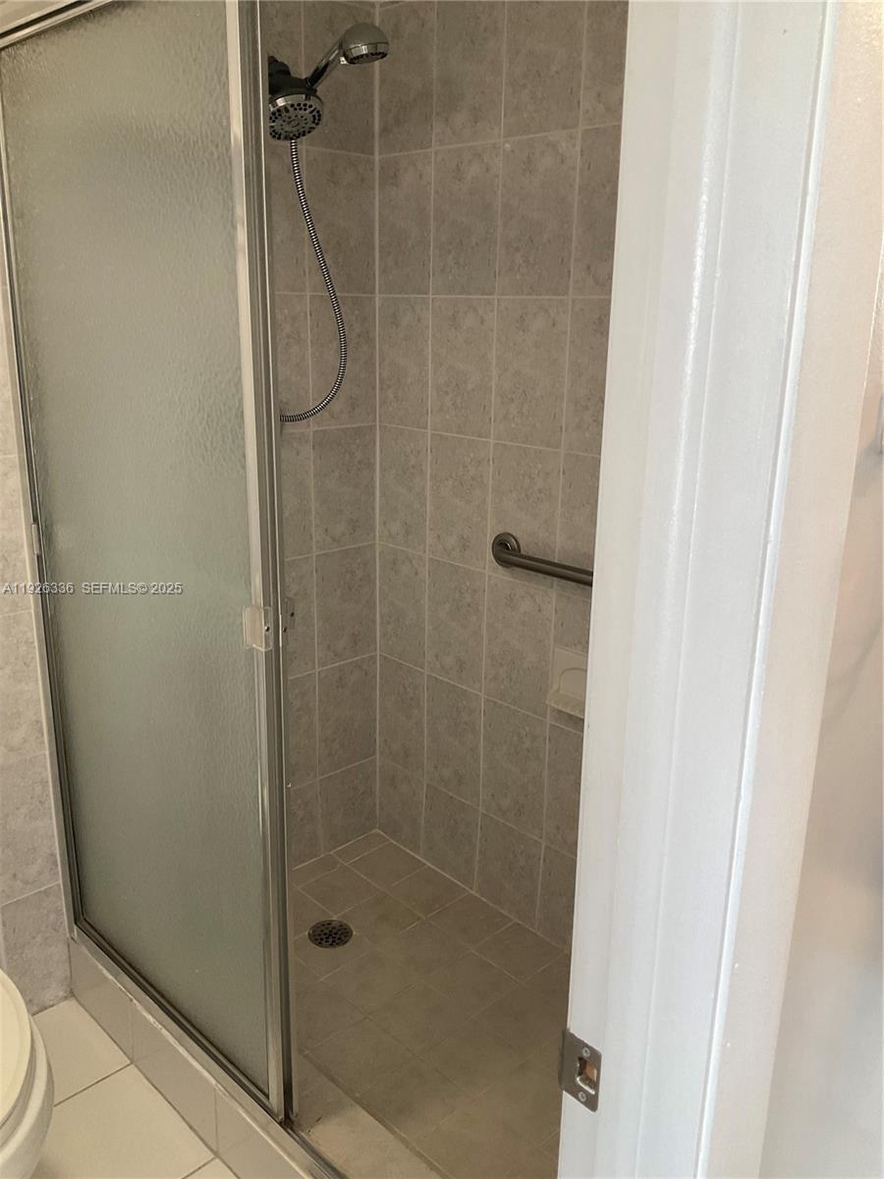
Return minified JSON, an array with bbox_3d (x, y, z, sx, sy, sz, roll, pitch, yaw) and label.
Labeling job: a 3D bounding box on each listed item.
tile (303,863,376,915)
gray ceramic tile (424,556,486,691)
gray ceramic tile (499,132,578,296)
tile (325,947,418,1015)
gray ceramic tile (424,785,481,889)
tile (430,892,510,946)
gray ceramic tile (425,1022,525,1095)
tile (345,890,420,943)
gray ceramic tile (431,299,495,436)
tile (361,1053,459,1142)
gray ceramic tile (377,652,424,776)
[{"bbox_3d":[-0.263,0.787,2.575,0.155,0.010,0.157,-17,25,-41],"label":"tile"},{"bbox_3d":[0.038,0.086,2.380,0.009,0.301,0.200,-14,22,-42],"label":"gray ceramic tile"},{"bbox_3d":[0.192,-0.744,1.983,0.009,0.301,0.200,-14,22,-42],"label":"gray ceramic tile"},{"bbox_3d":[-0.159,0.868,2.177,0.154,0.010,0.154,-14,23,-41],"label":"tile"},{"bbox_3d":[0.024,0.634,2.546,0.010,0.228,0.200,-14,23,-42],"label":"gray ceramic tile"},{"bbox_3d":[0.072,0.814,2.420,0.153,0.009,0.154,-16,24,-41],"label":"tile"},{"bbox_3d":[0.066,0.972,2.034,0.155,0.010,0.157,-17,25,-41],"label":"gray ceramic tile"},{"bbox_3d":[-0.152,0.824,2.466,0.155,0.010,0.157,-17,25,-41],"label":"tile"},{"bbox_3d":[0.046,-0.495,2.203,0.010,0.300,0.200,-14,23,-41],"label":"gray ceramic tile"},{"bbox_3d":[-0.053,0.986,1.895,0.154,0.009,0.154,-16,24,-41],"label":"tile"},{"bbox_3d":[-0.104,0.334,2.600,0.010,0.300,0.186,-14,23,-41],"label":"gray ceramic tile"}]

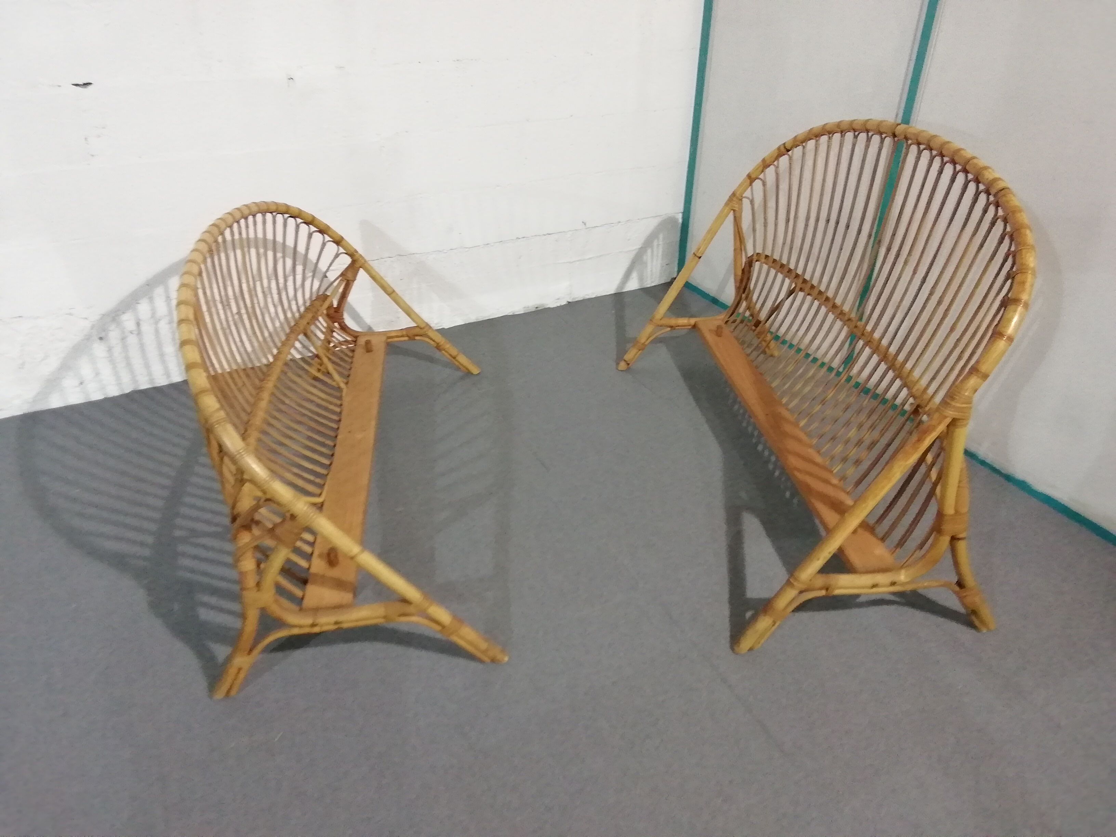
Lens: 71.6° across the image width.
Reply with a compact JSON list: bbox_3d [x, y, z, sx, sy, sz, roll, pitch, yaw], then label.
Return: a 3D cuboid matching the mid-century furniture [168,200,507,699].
[{"bbox_3d":[-0.497,-0.124,1.967,0.625,0.758,1.347,-4,33,-7],"label":"mid-century furniture"}]

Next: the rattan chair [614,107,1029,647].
[{"bbox_3d":[0.606,-0.253,2.020,0.612,0.944,1.339,-4,33,-7],"label":"rattan chair"}]

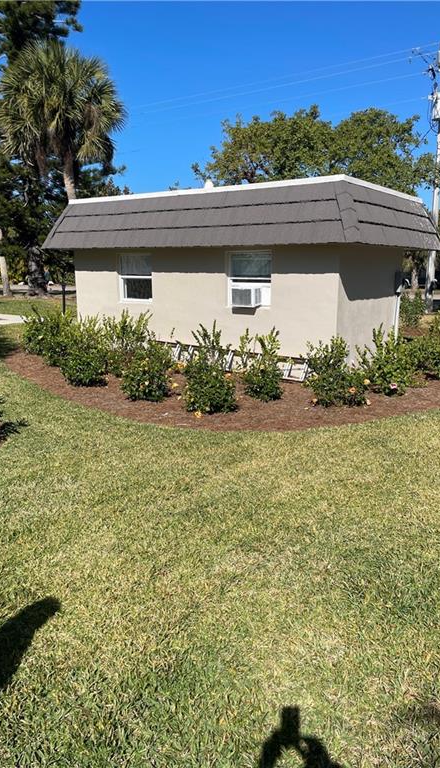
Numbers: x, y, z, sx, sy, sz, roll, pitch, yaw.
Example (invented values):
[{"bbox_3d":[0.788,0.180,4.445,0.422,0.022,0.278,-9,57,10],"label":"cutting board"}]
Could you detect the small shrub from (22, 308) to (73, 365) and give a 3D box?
[{"bbox_3d":[-3.217,-0.916,10.663,0.930,0.955,0.850,0,12,0],"label":"small shrub"}]

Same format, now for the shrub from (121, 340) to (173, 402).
[{"bbox_3d":[-1.092,-0.229,8.479,0.749,0.824,0.689,-1,12,-7],"label":"shrub"}]

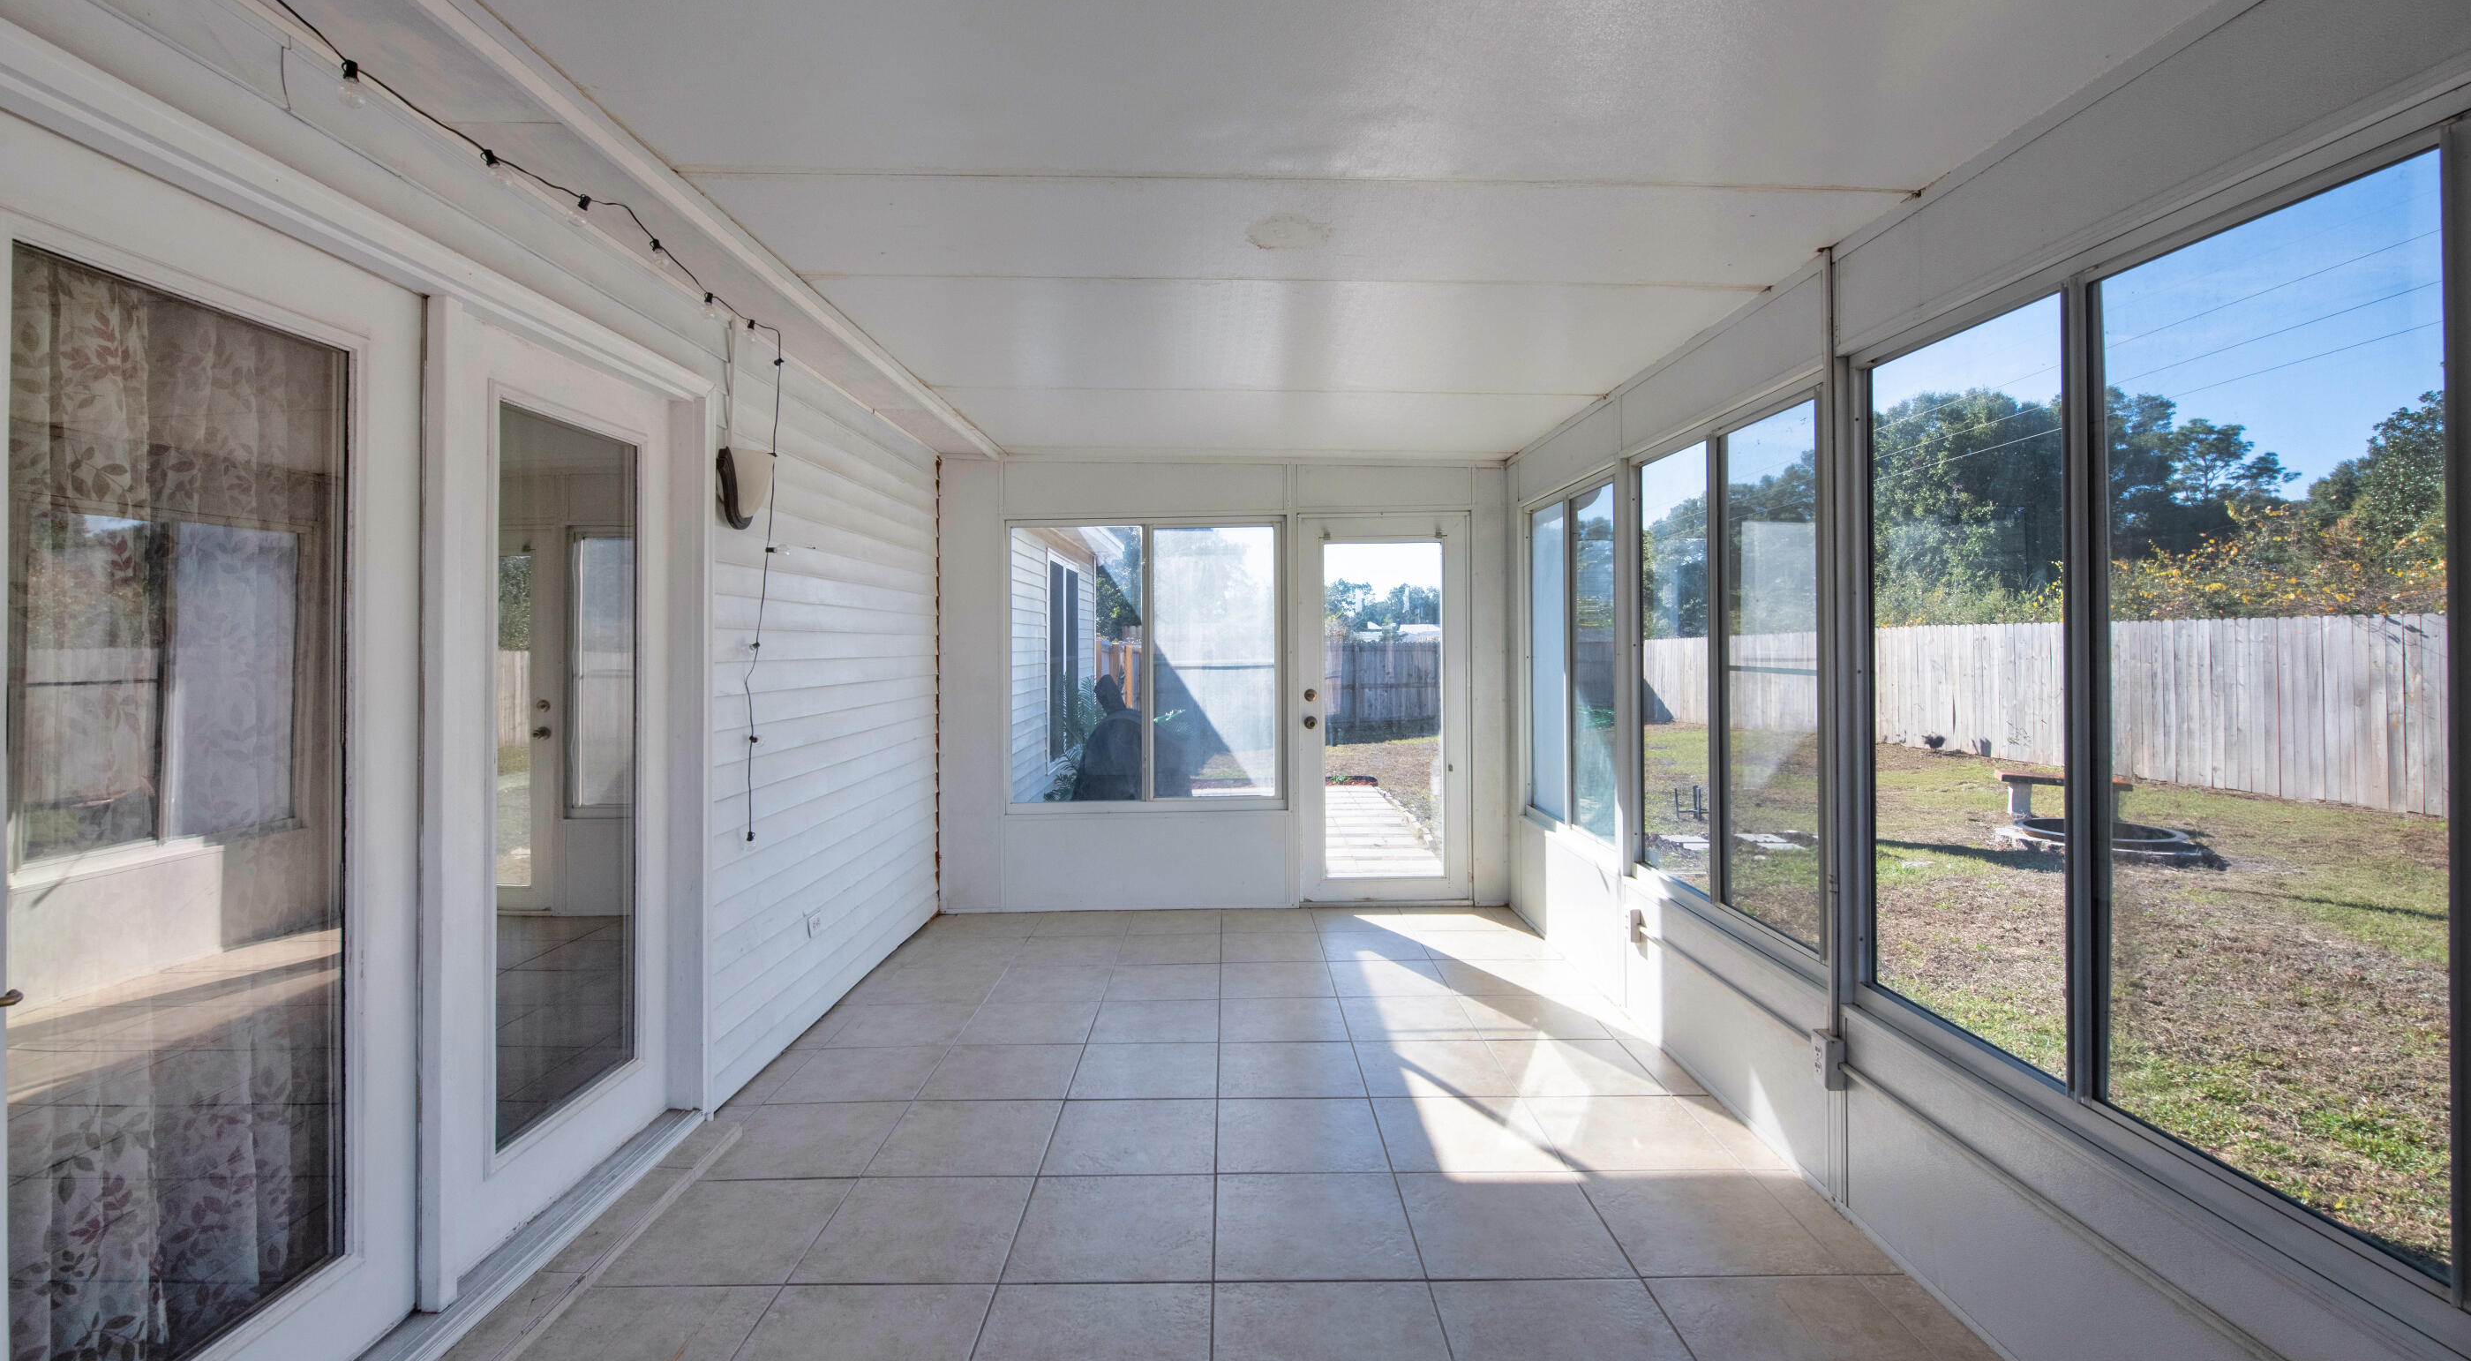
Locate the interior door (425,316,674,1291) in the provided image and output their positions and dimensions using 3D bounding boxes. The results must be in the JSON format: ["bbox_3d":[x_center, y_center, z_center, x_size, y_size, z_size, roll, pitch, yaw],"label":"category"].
[{"bbox_3d":[-1.627,0.228,2.310,0.050,2.020,0.820,0,0,0],"label":"interior door"}]

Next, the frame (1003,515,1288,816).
[{"bbox_3d":[-0.472,-0.075,5.140,1.500,1.570,0.080,0,0,0],"label":"frame"}]

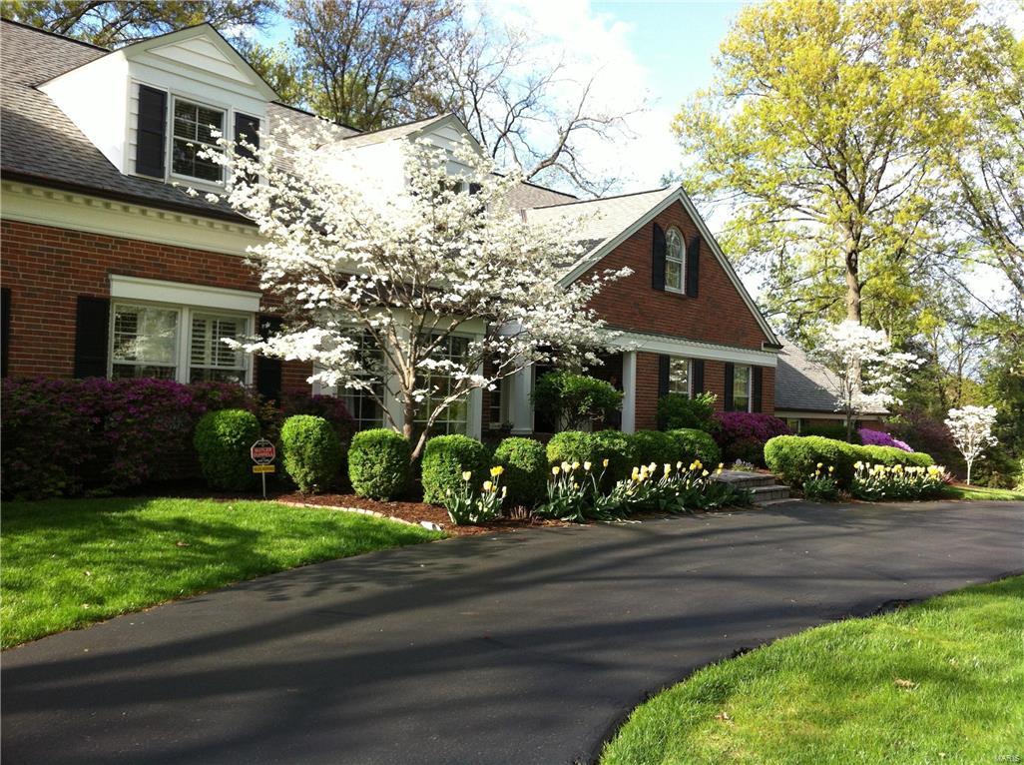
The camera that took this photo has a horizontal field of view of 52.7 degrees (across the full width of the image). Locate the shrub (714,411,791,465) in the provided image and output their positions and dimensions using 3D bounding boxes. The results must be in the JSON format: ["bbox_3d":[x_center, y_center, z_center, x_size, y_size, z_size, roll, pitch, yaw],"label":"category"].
[{"bbox_3d":[4.830,1.160,20.800,1.500,1.136,1.800,0,-2,40],"label":"shrub"}]

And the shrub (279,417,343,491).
[{"bbox_3d":[-2.362,0.833,12.200,0.750,0.924,0.750,2,-1,-11],"label":"shrub"}]

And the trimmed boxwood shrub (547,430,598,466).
[{"bbox_3d":[0.718,0.998,12.300,0.660,0.868,0.660,1,-1,3],"label":"trimmed boxwood shrub"}]

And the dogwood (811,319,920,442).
[{"bbox_3d":[7.850,0.344,23.000,2.400,3.465,2.300,1,-2,19],"label":"dogwood"}]

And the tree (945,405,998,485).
[{"bbox_3d":[9.115,1.259,20.500,1.070,1.588,1.070,1,-2,24],"label":"tree"}]

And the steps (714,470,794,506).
[{"bbox_3d":[3.281,1.536,14.950,1.100,0.310,1.550,0,-2,40],"label":"steps"}]

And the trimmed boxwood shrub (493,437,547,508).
[{"bbox_3d":[0.096,1.024,11.700,0.620,0.795,0.620,1,-1,1],"label":"trimmed boxwood shrub"}]

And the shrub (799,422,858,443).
[{"bbox_3d":[8.149,1.592,26.500,1.300,1.163,1.600,0,-2,40],"label":"shrub"}]

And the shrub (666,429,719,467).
[{"bbox_3d":[2.449,1.053,13.900,0.740,0.884,0.740,1,-1,10],"label":"shrub"}]

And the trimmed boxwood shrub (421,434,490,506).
[{"bbox_3d":[-0.638,0.978,11.700,0.770,0.792,0.770,1,-1,-3],"label":"trimmed boxwood shrub"}]

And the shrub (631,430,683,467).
[{"bbox_3d":[1.856,1.047,13.300,0.700,0.875,0.700,1,-1,8],"label":"shrub"}]

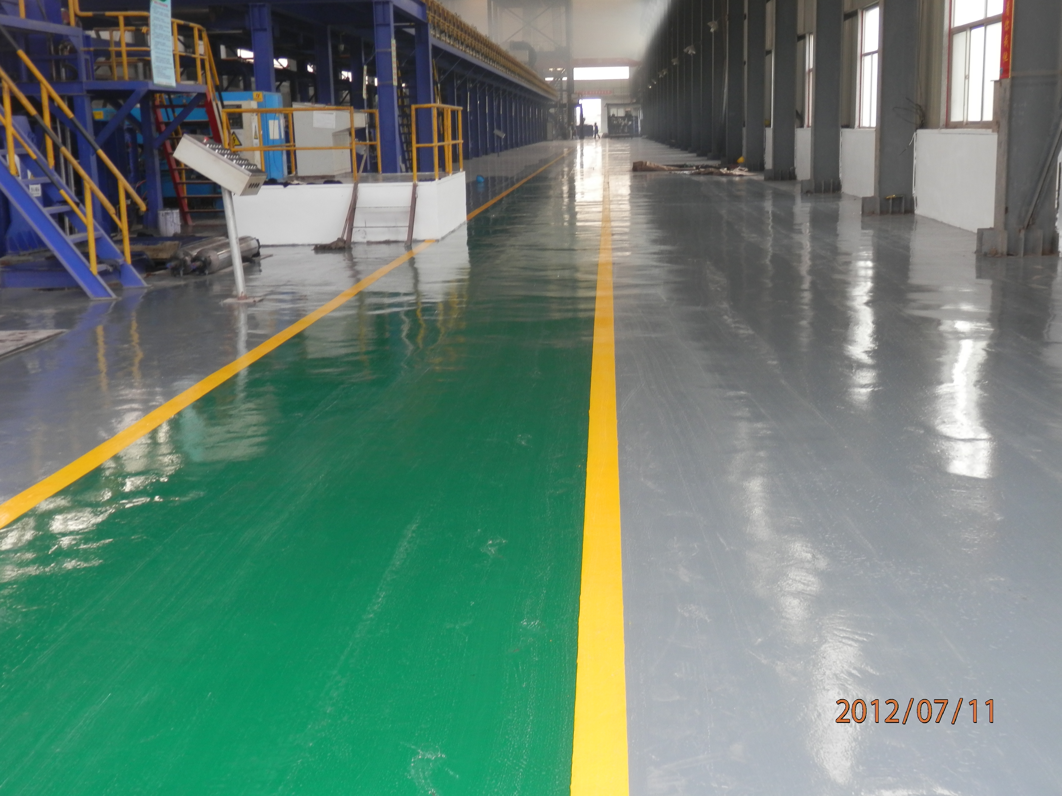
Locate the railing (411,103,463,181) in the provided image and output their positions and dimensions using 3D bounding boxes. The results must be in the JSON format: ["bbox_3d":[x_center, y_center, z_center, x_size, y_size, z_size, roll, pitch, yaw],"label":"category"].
[{"bbox_3d":[-1.309,-3.705,17.712,0.325,0.995,3.079,0,12,4],"label":"railing"}]

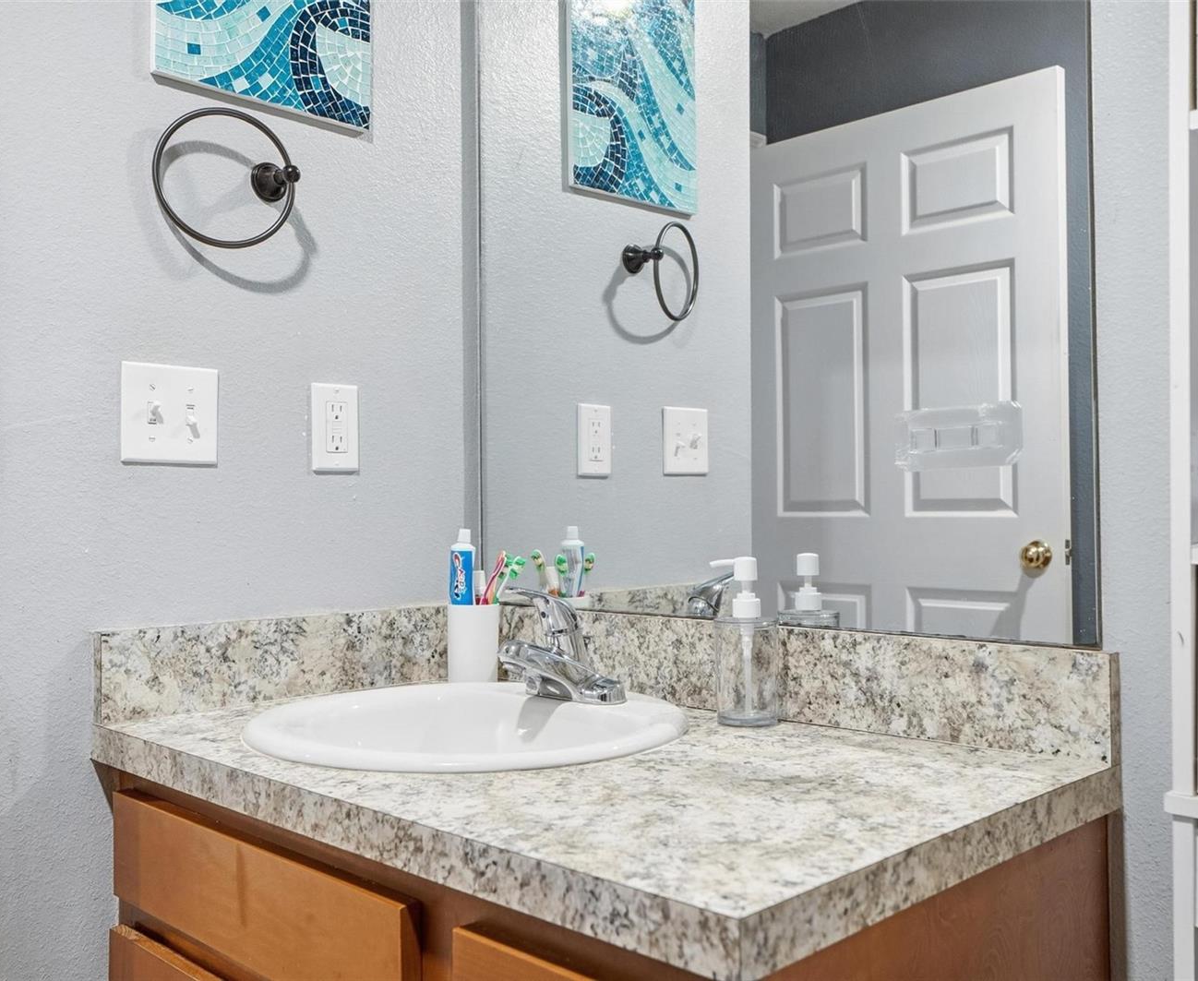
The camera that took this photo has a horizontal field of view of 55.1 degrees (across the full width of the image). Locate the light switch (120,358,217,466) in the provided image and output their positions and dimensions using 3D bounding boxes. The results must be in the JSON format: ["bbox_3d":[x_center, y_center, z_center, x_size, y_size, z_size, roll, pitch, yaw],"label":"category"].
[{"bbox_3d":[-0.496,-0.089,1.333,0.018,0.116,0.116,-2,-2,45],"label":"light switch"}]

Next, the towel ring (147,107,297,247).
[{"bbox_3d":[-0.440,-0.370,1.365,0.065,0.166,0.167,-2,-2,45],"label":"towel ring"}]

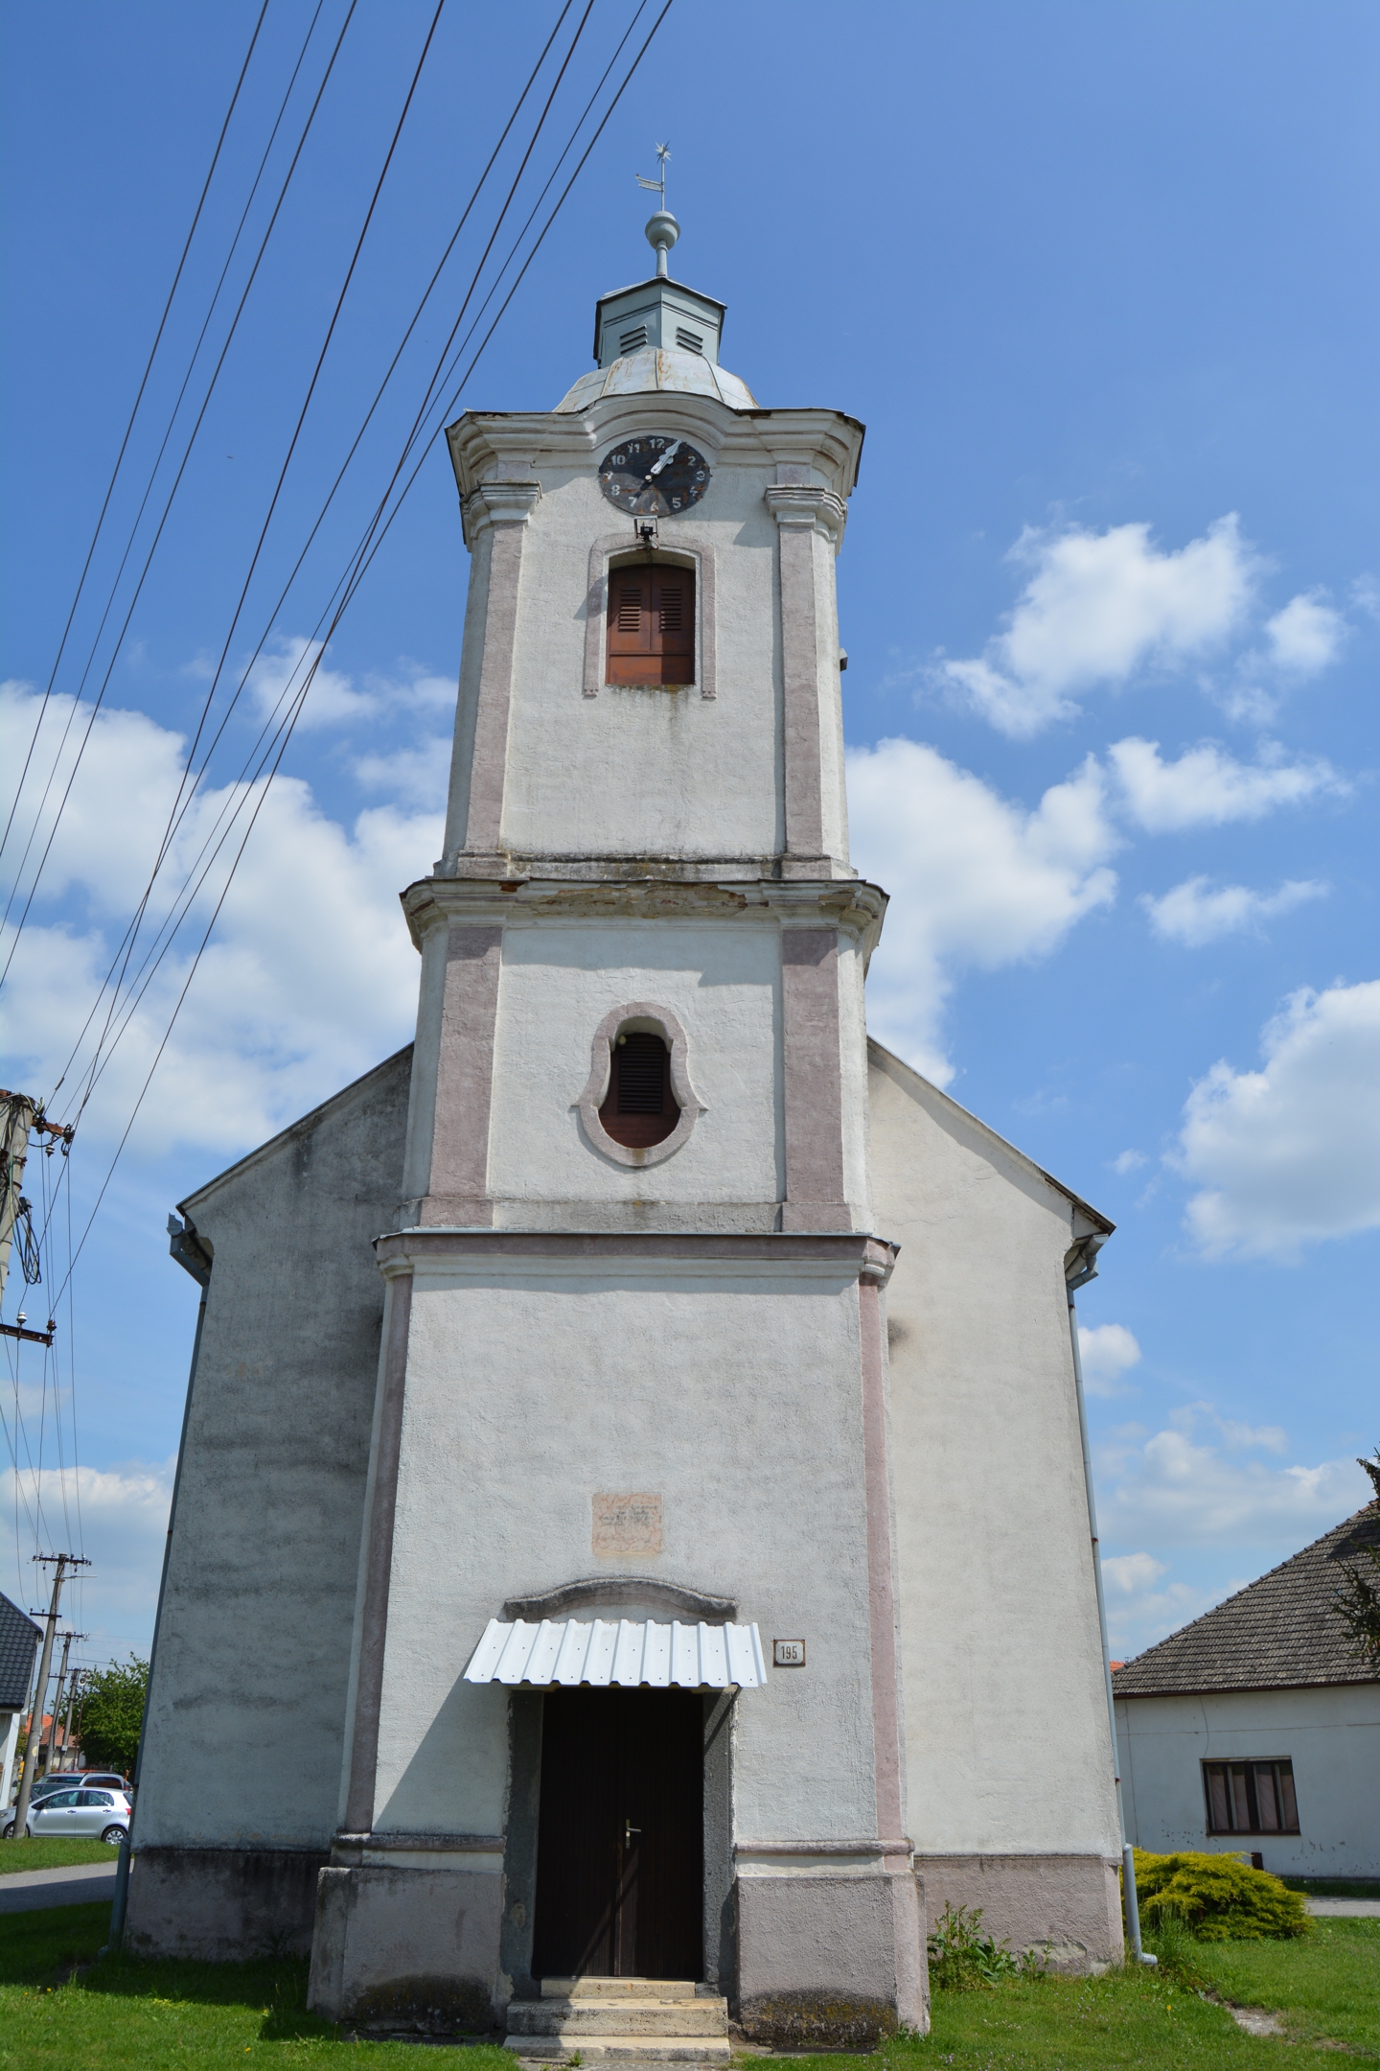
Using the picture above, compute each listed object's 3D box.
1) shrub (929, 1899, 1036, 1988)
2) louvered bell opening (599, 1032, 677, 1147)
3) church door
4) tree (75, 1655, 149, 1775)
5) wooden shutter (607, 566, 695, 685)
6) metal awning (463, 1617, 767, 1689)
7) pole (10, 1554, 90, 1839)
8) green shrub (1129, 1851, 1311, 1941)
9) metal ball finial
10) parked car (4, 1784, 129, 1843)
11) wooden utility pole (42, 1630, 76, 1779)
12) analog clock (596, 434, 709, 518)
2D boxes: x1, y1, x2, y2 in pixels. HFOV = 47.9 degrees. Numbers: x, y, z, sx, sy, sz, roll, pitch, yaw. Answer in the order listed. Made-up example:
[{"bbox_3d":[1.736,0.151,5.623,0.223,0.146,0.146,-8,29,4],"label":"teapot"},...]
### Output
[{"bbox_3d":[2.754,8.749,15.007,1.100,0.770,0.850,0,-26,0],"label":"shrub"},{"bbox_3d":[-0.472,0.546,14.729,0.770,1.330,0.200,0,-26,0],"label":"louvered bell opening"},{"bbox_3d":[-0.521,5.972,11.771,1.270,2.060,0.100,1,-26,0],"label":"church door"},{"bbox_3d":[-29.060,36.122,80.255,5.600,7.800,5.600,9,-28,-17],"label":"tree"},{"bbox_3d":[-0.428,-4.570,17.302,0.990,1.850,0.090,0,-26,0],"label":"wooden shutter"},{"bbox_3d":[-0.517,4.574,11.520,2.120,0.560,1.420,1,-26,0],"label":"metal awning"},{"bbox_3d":[-16.548,16.784,39.655,1.520,6.980,0.320,9,-28,-17],"label":"pole"},{"bbox_3d":[6.597,10.950,19.876,2.600,1.050,2.300,0,-26,0],"label":"green shrub"},{"bbox_3d":[-0.402,-11.655,22.952,0.510,1.360,0.510,0,-26,0],"label":"metal ball finial"},{"bbox_3d":[-16.336,20.583,40.890,3.780,1.530,1.700,6,-27,-11],"label":"parked car"},{"bbox_3d":[-25.850,28.115,63.098,0.270,7.500,0.270,0,-26,0],"label":"wooden utility pole"},{"bbox_3d":[-0.410,-6.485,17.948,1.300,1.300,0.100,1,-26,0],"label":"analog clock"}]

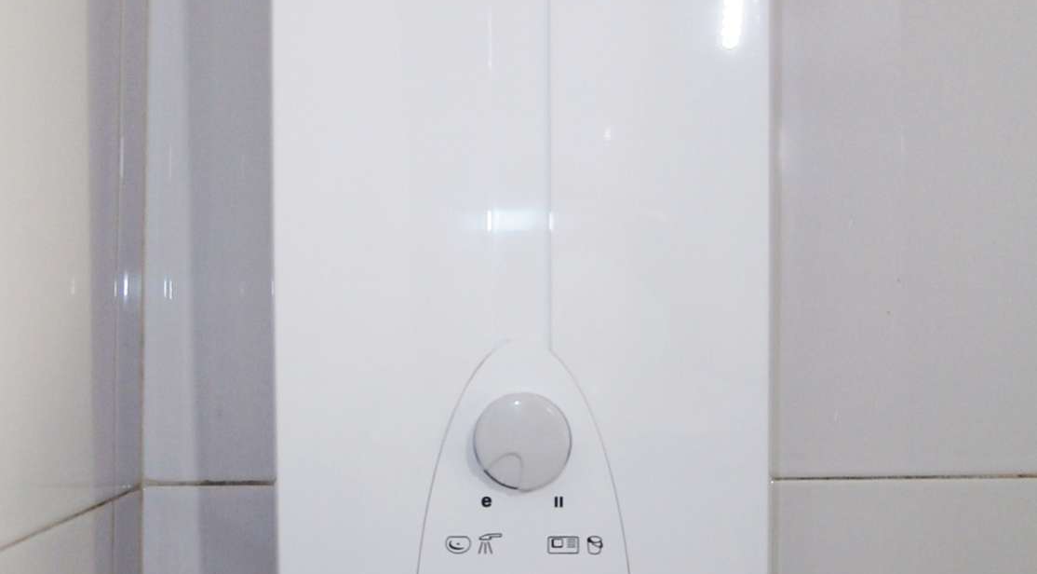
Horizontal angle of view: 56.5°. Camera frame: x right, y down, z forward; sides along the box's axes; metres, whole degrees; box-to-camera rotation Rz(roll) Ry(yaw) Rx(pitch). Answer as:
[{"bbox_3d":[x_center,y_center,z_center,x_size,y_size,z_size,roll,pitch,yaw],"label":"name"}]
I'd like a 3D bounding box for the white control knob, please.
[{"bbox_3d":[0.002,0.066,0.410,0.042,0.042,0.013,0,-2,-1],"label":"white control knob"}]

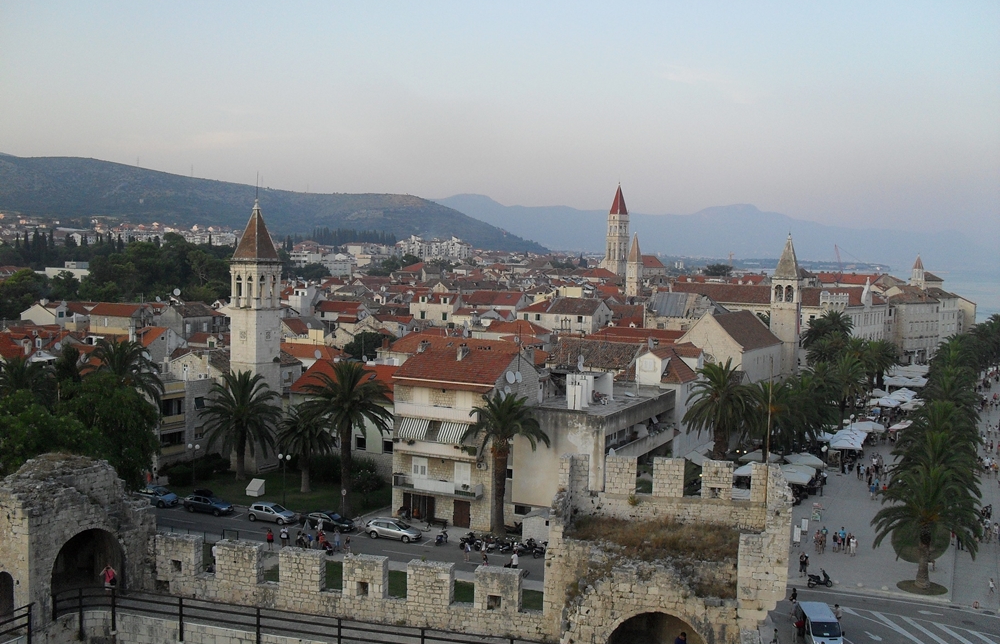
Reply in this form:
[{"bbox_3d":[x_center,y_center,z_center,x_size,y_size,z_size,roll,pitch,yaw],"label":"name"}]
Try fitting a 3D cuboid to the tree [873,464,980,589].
[{"bbox_3d":[29.073,13.990,69.079,6.800,8.440,6.800,3,4,23],"label":"tree"}]

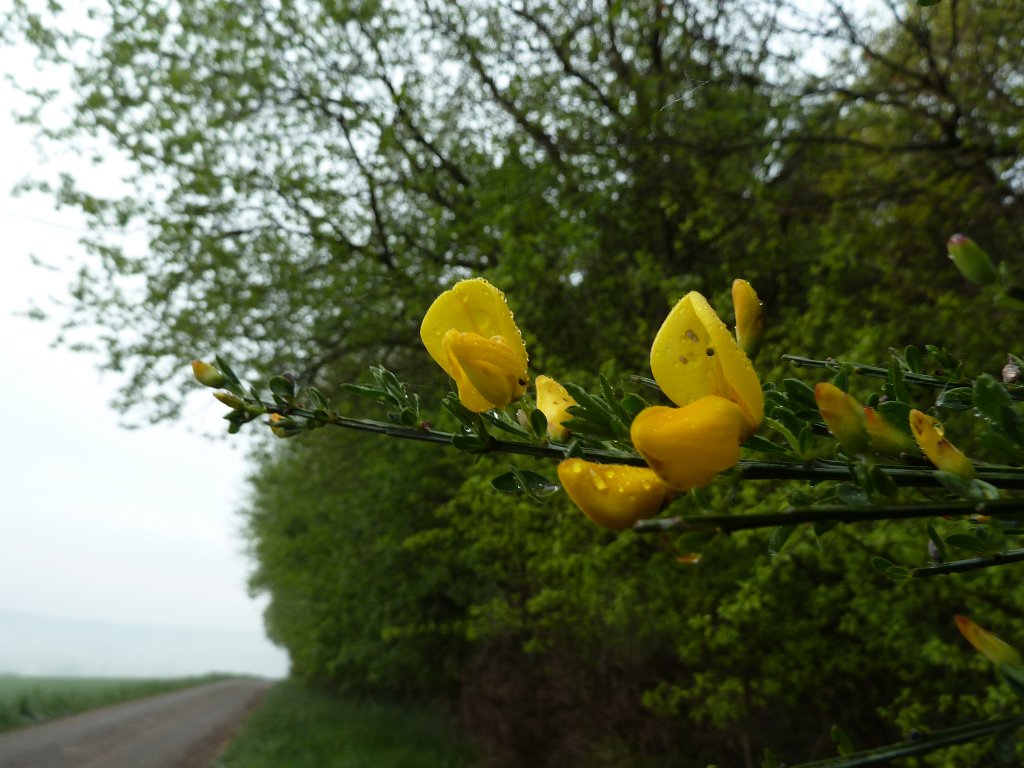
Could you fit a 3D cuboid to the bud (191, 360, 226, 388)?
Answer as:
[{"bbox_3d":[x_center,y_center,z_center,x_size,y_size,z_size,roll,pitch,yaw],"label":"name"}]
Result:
[{"bbox_3d":[-0.066,-0.002,0.160,0.009,0.005,0.005,37,-14,5],"label":"bud"}]

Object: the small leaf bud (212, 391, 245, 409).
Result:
[{"bbox_3d":[-0.061,0.003,0.159,0.008,0.002,0.003,21,-9,6],"label":"small leaf bud"}]

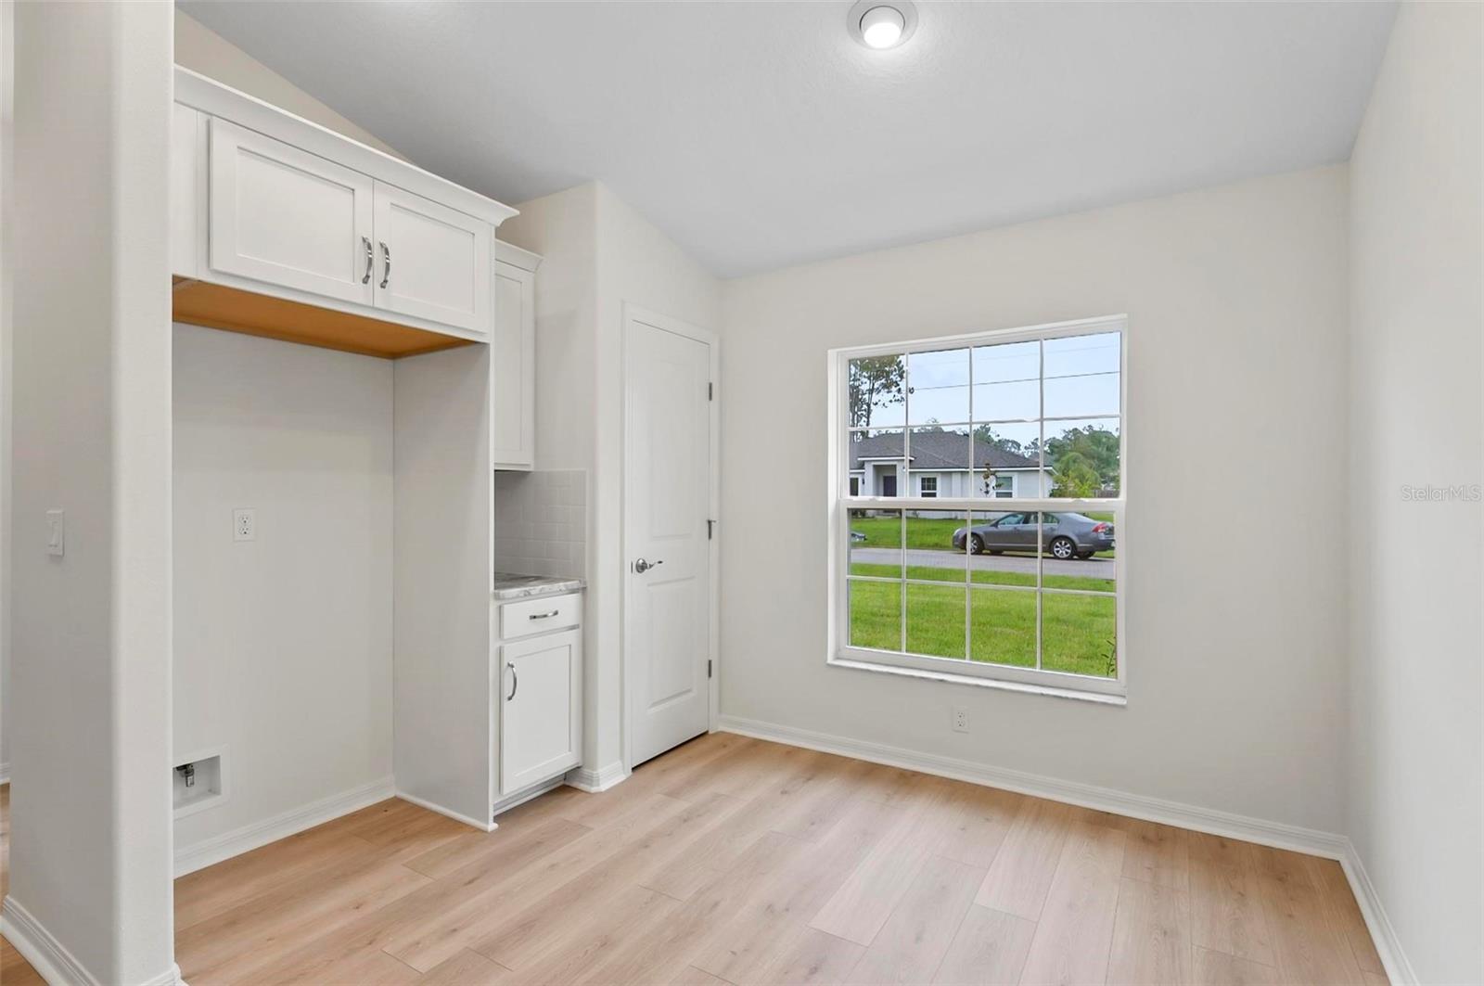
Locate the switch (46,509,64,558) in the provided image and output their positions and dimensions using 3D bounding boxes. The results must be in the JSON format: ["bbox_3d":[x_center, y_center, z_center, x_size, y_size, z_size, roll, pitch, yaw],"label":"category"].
[{"bbox_3d":[-1.782,0.104,1.715,0.075,0.117,0.014,0,0,31],"label":"switch"}]

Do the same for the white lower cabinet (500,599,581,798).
[{"bbox_3d":[-1.075,0.845,2.850,0.620,0.865,0.440,0,0,33],"label":"white lower cabinet"}]

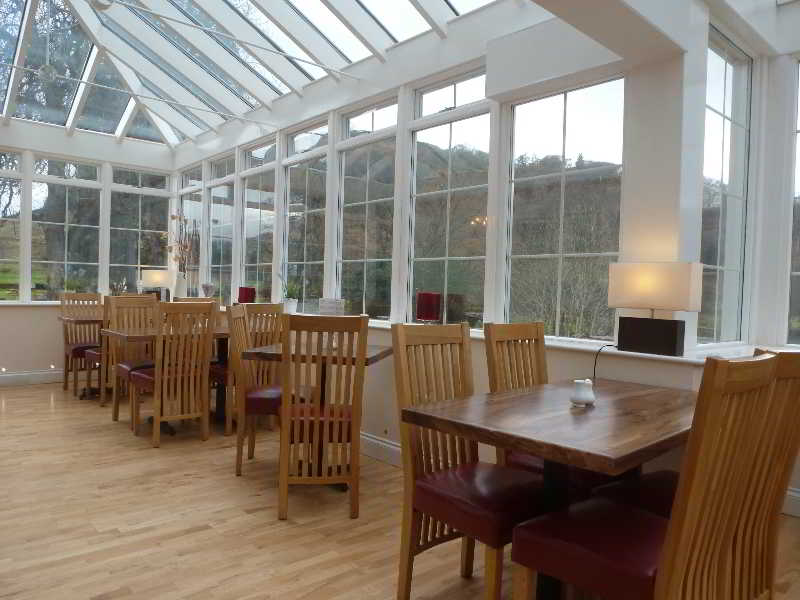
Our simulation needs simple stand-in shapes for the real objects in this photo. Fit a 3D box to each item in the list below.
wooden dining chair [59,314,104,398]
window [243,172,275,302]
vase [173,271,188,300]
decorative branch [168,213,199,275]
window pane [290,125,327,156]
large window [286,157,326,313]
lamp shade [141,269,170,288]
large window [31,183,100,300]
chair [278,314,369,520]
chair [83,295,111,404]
[{"bbox_3d":[-3.247,0.488,5.813,0.430,0.940,0.530,0,2,-42],"label":"wooden dining chair"},{"bbox_3d":[-1.434,-0.617,5.600,0.060,1.290,0.630,0,2,-42],"label":"window"},{"bbox_3d":[-2.639,-0.144,6.670,0.174,0.360,0.174,1,1,-43],"label":"vase"},{"bbox_3d":[-2.590,-0.640,6.635,0.348,0.789,0.325,1,1,-43],"label":"decorative branch"},{"bbox_3d":[-0.816,-1.399,4.919,0.050,0.210,0.600,0,2,-42],"label":"window pane"},{"bbox_3d":[-0.850,-0.552,4.983,0.070,1.340,0.653,1,1,-43],"label":"large window"},{"bbox_3d":[-3.123,-0.271,7.113,0.360,0.210,0.140,0,2,-42],"label":"lamp shade"},{"bbox_3d":[-3.866,-0.658,6.441,0.699,1.340,0.070,1,1,-43],"label":"large window"},{"bbox_3d":[-0.406,0.583,2.913,0.420,1.027,0.534,1,1,-7],"label":"chair"},{"bbox_3d":[-2.731,0.473,5.374,0.440,1.020,0.560,0,2,-42],"label":"chair"}]

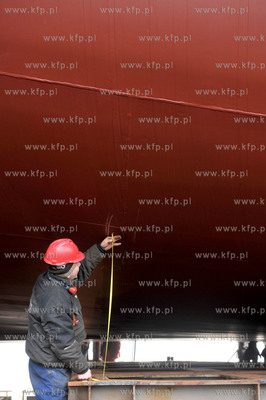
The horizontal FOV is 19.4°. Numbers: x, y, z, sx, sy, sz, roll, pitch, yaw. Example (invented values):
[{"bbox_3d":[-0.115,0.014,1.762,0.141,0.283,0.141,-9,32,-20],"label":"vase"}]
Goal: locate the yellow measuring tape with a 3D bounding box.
[{"bbox_3d":[-0.160,0.713,5.250,0.045,1.000,0.040,2,-5,21],"label":"yellow measuring tape"}]

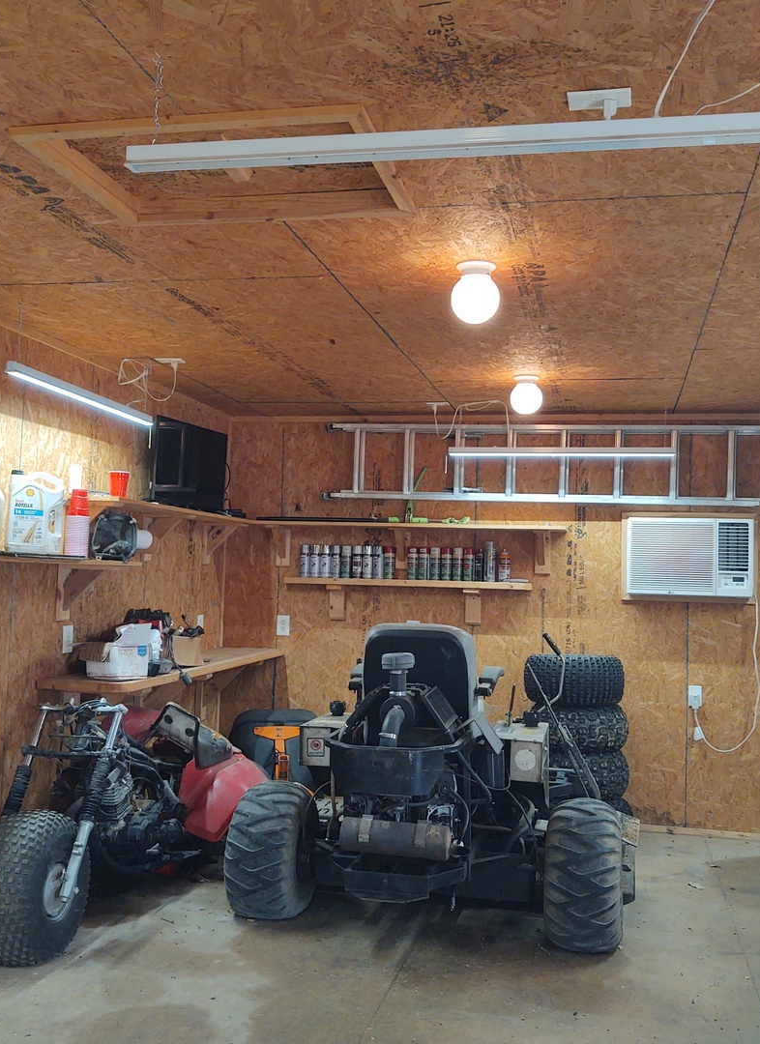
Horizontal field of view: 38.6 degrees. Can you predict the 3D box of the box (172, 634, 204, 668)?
[{"bbox_3d":[-0.944,0.640,5.398,0.115,0.145,0.130,1,-3,12],"label":"box"}]

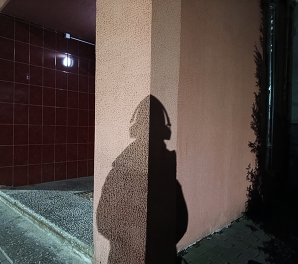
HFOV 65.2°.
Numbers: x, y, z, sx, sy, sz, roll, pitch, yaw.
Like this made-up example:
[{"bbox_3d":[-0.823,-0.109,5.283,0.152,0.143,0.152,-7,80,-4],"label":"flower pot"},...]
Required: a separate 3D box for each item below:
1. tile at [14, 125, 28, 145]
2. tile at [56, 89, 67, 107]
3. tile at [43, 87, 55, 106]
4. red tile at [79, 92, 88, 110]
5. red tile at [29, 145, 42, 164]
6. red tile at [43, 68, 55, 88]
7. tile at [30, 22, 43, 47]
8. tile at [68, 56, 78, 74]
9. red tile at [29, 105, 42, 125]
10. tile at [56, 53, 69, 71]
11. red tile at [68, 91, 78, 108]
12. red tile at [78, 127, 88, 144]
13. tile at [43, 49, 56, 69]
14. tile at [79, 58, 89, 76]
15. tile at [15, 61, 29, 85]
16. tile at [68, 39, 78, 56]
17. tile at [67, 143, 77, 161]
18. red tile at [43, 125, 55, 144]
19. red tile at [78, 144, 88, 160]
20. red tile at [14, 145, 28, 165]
[{"bbox_3d":[-1.878,0.045,3.416,0.010,0.300,0.200,2,1,43],"label":"tile"},{"bbox_3d":[-1.446,-0.553,3.847,0.200,0.300,0.010,0,1,-45],"label":"tile"},{"bbox_3d":[-1.596,-0.558,3.720,0.010,0.300,0.200,1,0,44],"label":"tile"},{"bbox_3d":[-1.173,-0.554,4.154,0.010,0.300,0.200,1,0,44],"label":"red tile"},{"bbox_3d":[-1.746,0.348,3.575,0.200,0.300,0.010,0,1,-45],"label":"red tile"},{"bbox_3d":[-1.592,-0.860,3.719,0.010,0.300,0.200,1,0,44],"label":"red tile"},{"bbox_3d":[-1.713,-1.461,3.547,0.010,0.300,0.200,2,1,43],"label":"tile"},{"bbox_3d":[-1.308,-1.158,4.009,0.012,0.300,0.200,1,0,44],"label":"tile"},{"bbox_3d":[-1.735,-0.254,3.567,0.200,0.300,0.010,0,1,-45],"label":"red tile"},{"bbox_3d":[-1.439,-1.159,3.845,0.010,0.300,0.200,2,1,43],"label":"tile"},{"bbox_3d":[-1.315,-0.554,4.012,0.012,0.300,0.200,1,0,44],"label":"red tile"},{"bbox_3d":[-1.181,0.050,4.157,0.010,0.300,0.200,1,0,44],"label":"red tile"},{"bbox_3d":[-1.577,-1.155,3.698,0.200,0.300,0.010,0,1,-45],"label":"tile"},{"bbox_3d":[-1.165,-1.158,4.152,0.010,0.300,0.200,1,0,44],"label":"tile"},{"bbox_3d":[-1.874,-0.863,3.429,0.010,0.300,0.200,1,0,44],"label":"tile"},{"bbox_3d":[-1.301,-1.461,4.006,0.010,0.300,0.200,1,0,44],"label":"tile"},{"bbox_3d":[-1.327,0.350,4.013,0.010,0.300,0.200,1,0,44],"label":"tile"},{"bbox_3d":[-1.604,0.048,3.723,0.012,0.300,0.200,1,0,44],"label":"red tile"},{"bbox_3d":[-1.187,0.353,4.162,0.012,0.300,0.200,1,0,44],"label":"red tile"},{"bbox_3d":[-1.888,0.347,3.433,0.200,0.300,0.010,0,1,-45],"label":"red tile"}]

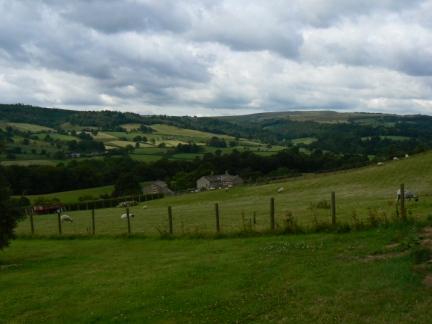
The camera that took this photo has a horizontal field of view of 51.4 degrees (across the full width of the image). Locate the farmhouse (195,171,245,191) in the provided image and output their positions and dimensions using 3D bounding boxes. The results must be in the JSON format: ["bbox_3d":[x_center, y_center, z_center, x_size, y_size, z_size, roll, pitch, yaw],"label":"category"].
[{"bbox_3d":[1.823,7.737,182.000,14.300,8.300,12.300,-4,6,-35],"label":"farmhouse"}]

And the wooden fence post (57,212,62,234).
[{"bbox_3d":[-8.518,3.348,24.500,0.110,1.180,0.110,-4,5,-20],"label":"wooden fence post"}]

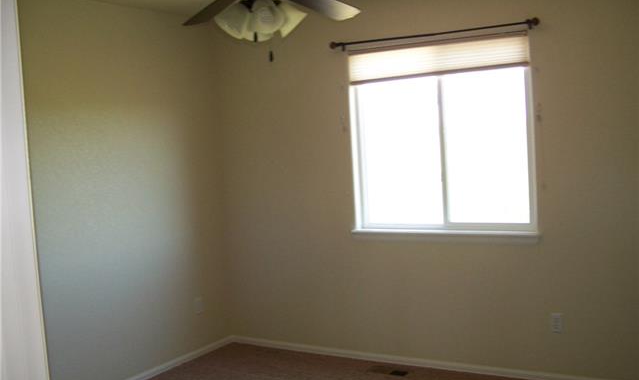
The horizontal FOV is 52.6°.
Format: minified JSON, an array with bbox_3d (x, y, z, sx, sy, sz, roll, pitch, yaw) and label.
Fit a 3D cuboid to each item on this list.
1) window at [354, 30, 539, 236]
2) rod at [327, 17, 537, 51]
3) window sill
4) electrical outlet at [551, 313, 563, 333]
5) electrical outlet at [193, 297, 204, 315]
[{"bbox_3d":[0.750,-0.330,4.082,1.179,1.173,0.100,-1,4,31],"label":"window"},{"bbox_3d":[0.660,-0.944,3.966,1.350,0.055,0.090,-1,4,31],"label":"rod"},{"bbox_3d":[0.772,0.291,4.099,1.240,0.052,0.110,-1,4,31],"label":"window sill"},{"bbox_3d":[1.377,0.774,3.753,0.072,0.116,0.010,-1,4,31],"label":"electrical outlet"},{"bbox_3d":[-0.869,0.845,4.699,0.010,0.116,0.072,-1,4,31],"label":"electrical outlet"}]

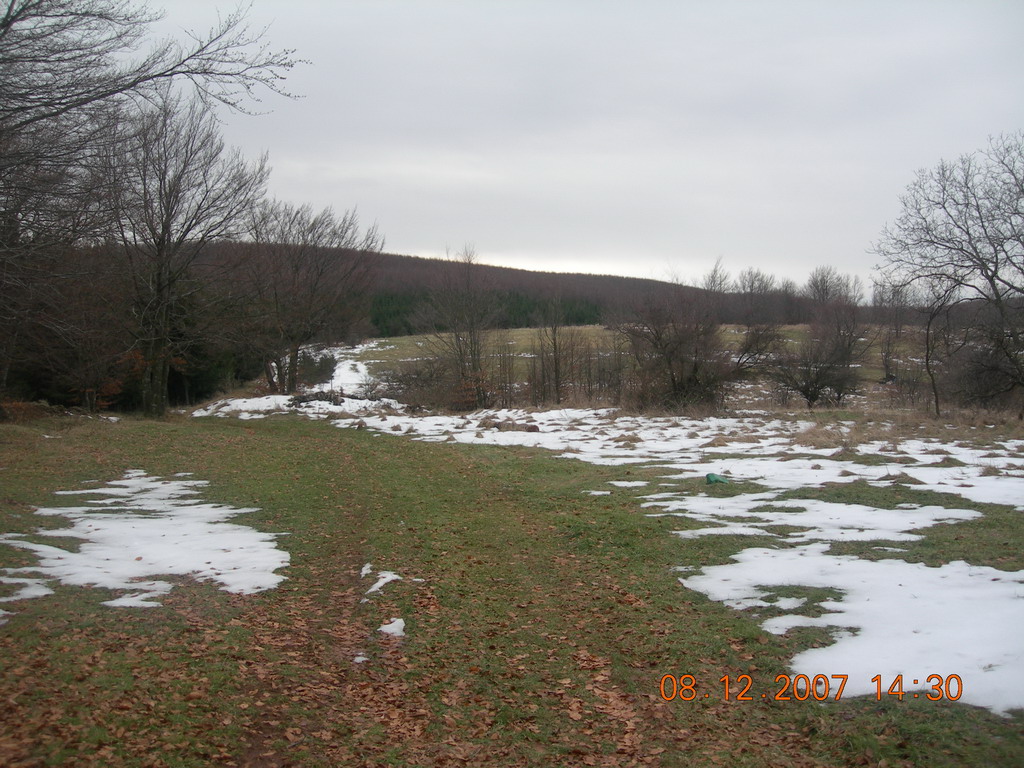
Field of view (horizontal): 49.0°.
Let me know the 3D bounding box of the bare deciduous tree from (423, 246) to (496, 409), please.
[{"bbox_3d":[-1.868,-2.010,40.000,2.750,5.700,2.700,0,1,0],"label":"bare deciduous tree"}]

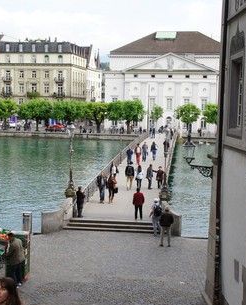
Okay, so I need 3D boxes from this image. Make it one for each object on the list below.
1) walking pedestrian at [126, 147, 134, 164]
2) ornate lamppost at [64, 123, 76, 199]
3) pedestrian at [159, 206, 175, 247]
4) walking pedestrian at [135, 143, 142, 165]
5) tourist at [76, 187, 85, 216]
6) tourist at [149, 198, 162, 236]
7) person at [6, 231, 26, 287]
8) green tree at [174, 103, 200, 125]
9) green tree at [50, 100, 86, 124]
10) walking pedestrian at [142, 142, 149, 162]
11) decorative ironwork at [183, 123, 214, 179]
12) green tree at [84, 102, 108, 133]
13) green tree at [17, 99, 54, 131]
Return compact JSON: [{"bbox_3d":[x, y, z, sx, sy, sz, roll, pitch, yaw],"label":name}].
[{"bbox_3d":[0.588,0.220,49.224,0.540,1.660,0.380,1,5,6],"label":"walking pedestrian"},{"bbox_3d":[-2.568,0.426,28.642,0.530,3.850,0.530,1,5,6],"label":"ornate lamppost"},{"bbox_3d":[1.948,3.188,24.890,0.580,1.700,0.380,1,5,0],"label":"pedestrian"},{"bbox_3d":[1.343,0.167,49.151,0.560,1.800,0.400,1,5,6],"label":"walking pedestrian"},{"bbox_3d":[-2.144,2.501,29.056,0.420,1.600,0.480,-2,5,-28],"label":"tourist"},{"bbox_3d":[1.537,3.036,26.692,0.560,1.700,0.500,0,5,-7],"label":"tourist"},{"bbox_3d":[-3.451,3.445,18.394,0.520,1.670,0.520,3,5,24],"label":"person"},{"bbox_3d":[10.684,-5.350,93.787,4.400,5.300,4.400,1,5,5],"label":"green tree"},{"bbox_3d":[-11.204,-7.524,118.000,6.990,6.330,6.900,1,5,6],"label":"green tree"},{"bbox_3d":[2.055,-0.013,52.019,0.520,1.720,0.380,1,5,6],"label":"walking pedestrian"},{"bbox_3d":[2.701,0.102,20.200,1.150,1.620,0.480,1,5,-2],"label":"decorative ironwork"},{"bbox_3d":[-4.440,-5.755,96.792,4.500,5.170,4.500,1,5,5],"label":"green tree"},{"bbox_3d":[-18.293,-7.913,120.000,7.530,6.750,7.300,1,5,6],"label":"green tree"}]

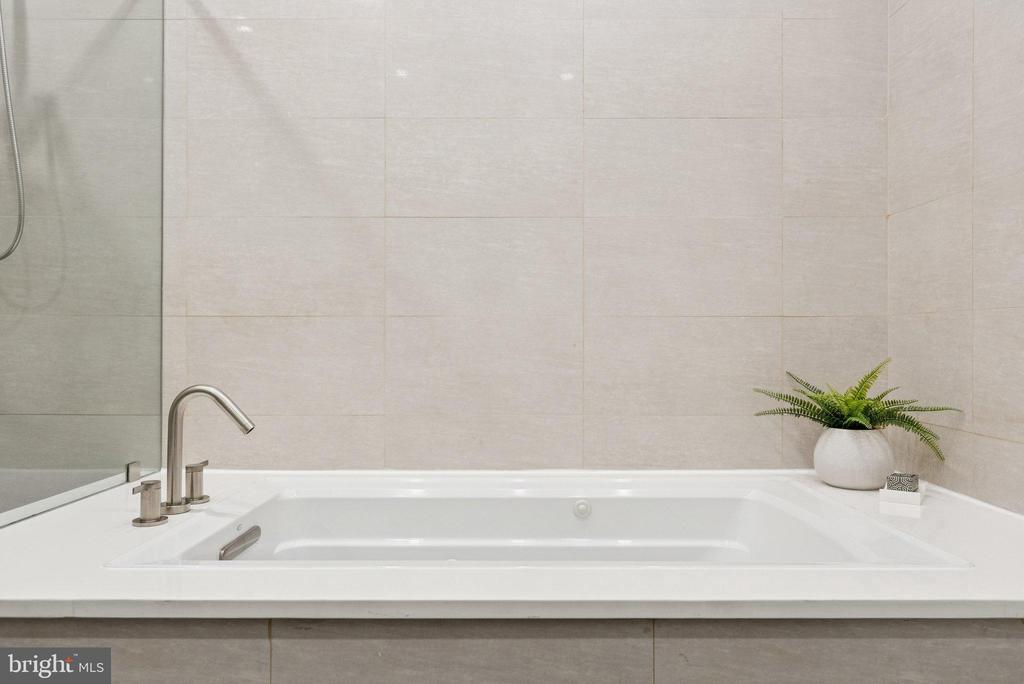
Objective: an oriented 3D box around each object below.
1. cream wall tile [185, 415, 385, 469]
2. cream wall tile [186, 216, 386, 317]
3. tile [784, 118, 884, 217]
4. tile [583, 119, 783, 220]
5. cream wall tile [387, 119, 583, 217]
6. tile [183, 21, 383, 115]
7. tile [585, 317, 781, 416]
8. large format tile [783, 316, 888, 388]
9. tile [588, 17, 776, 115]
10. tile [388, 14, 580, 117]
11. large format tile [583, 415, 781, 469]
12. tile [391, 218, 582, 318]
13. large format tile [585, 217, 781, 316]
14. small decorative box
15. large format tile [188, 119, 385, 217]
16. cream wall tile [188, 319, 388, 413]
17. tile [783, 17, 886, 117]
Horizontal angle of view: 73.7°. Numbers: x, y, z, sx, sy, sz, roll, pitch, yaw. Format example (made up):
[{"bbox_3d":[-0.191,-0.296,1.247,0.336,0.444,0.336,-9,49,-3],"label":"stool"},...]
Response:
[{"bbox_3d":[-0.693,0.308,2.099,0.607,0.162,0.010,0,0,0],"label":"cream wall tile"},{"bbox_3d":[-0.693,-0.231,2.100,0.606,0.303,0.010,0,0,0],"label":"cream wall tile"},{"bbox_3d":[0.990,-0.533,2.099,0.322,0.302,0.010,0,0,0],"label":"tile"},{"bbox_3d":[0.524,-0.533,2.099,0.605,0.302,0.010,0,0,0],"label":"tile"},{"bbox_3d":[-0.085,-0.534,2.100,0.608,0.303,0.010,0,0,0],"label":"cream wall tile"},{"bbox_3d":[-0.693,-0.839,2.100,0.606,0.303,0.010,0,0,0],"label":"tile"},{"bbox_3d":[0.524,0.073,2.100,0.609,0.302,0.010,0,0,0],"label":"tile"},{"bbox_3d":[0.990,0.073,2.100,0.322,0.302,0.010,0,0,0],"label":"large format tile"},{"bbox_3d":[0.524,-0.839,2.100,0.609,0.303,0.010,0,0,0],"label":"tile"},{"bbox_3d":[-0.085,-0.839,2.100,0.608,0.303,0.010,0,0,0],"label":"tile"},{"bbox_3d":[0.524,0.308,2.099,0.605,0.162,0.010,0,0,0],"label":"large format tile"},{"bbox_3d":[-0.084,-0.229,2.099,0.606,0.302,0.010,0,0,0],"label":"tile"},{"bbox_3d":[0.524,-0.229,2.099,0.605,0.302,0.010,0,0,0],"label":"large format tile"},{"bbox_3d":[0.967,0.343,1.690,0.073,0.036,0.062,0,0,23],"label":"small decorative box"},{"bbox_3d":[-0.693,-0.533,2.099,0.607,0.302,0.010,0,0,0],"label":"large format tile"},{"bbox_3d":[-0.693,0.074,2.099,0.607,0.302,0.010,0,0,0],"label":"cream wall tile"},{"bbox_3d":[0.990,-0.839,2.100,0.322,0.303,0.010,0,0,0],"label":"tile"}]

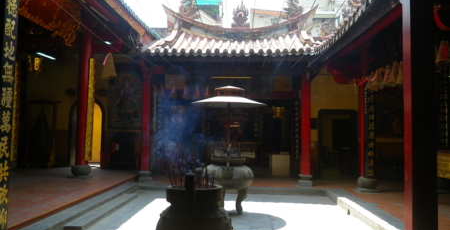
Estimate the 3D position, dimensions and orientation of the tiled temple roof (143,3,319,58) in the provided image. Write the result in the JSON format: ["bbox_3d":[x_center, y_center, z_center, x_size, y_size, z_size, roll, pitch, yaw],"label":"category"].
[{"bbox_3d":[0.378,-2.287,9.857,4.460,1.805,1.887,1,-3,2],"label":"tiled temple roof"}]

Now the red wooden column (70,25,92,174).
[{"bbox_3d":[-3.705,-0.394,9.561,0.477,4.021,0.477,1,-3,2],"label":"red wooden column"}]

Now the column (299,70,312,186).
[{"bbox_3d":[2.136,0.341,9.578,0.328,3.046,0.328,1,-3,2],"label":"column"}]

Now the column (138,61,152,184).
[{"bbox_3d":[-2.115,0.165,9.743,0.328,3.274,0.328,1,-3,2],"label":"column"}]

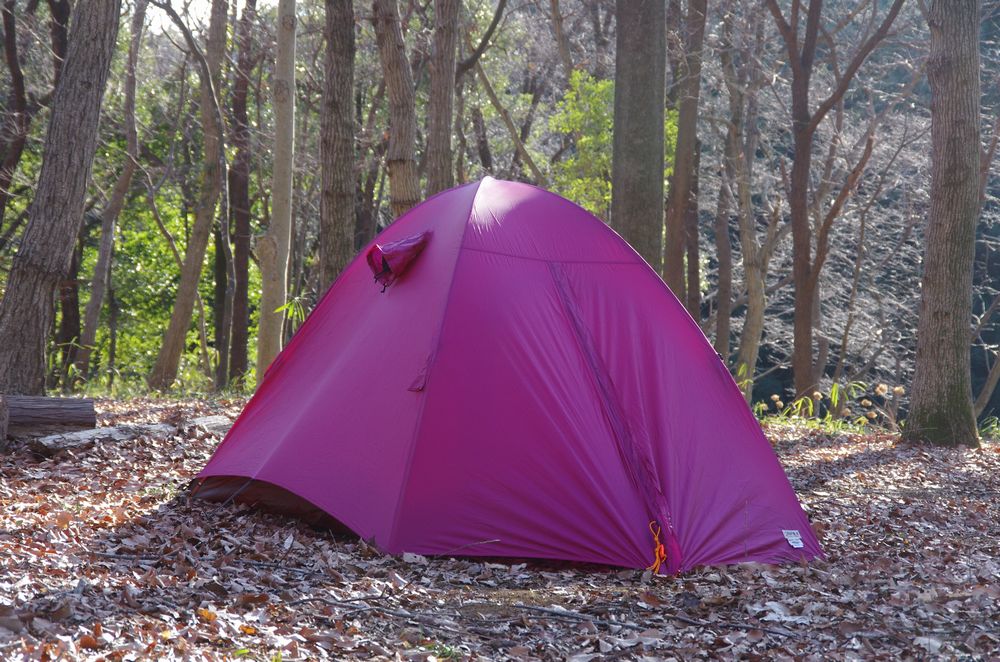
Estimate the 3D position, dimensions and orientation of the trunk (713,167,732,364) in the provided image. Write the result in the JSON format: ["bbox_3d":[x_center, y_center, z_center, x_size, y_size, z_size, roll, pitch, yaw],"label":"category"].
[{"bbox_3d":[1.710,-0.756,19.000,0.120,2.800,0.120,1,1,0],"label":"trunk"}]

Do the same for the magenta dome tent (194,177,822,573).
[{"bbox_3d":[0.018,0.073,8.860,1.600,1.240,2.200,1,1,-24],"label":"magenta dome tent"}]

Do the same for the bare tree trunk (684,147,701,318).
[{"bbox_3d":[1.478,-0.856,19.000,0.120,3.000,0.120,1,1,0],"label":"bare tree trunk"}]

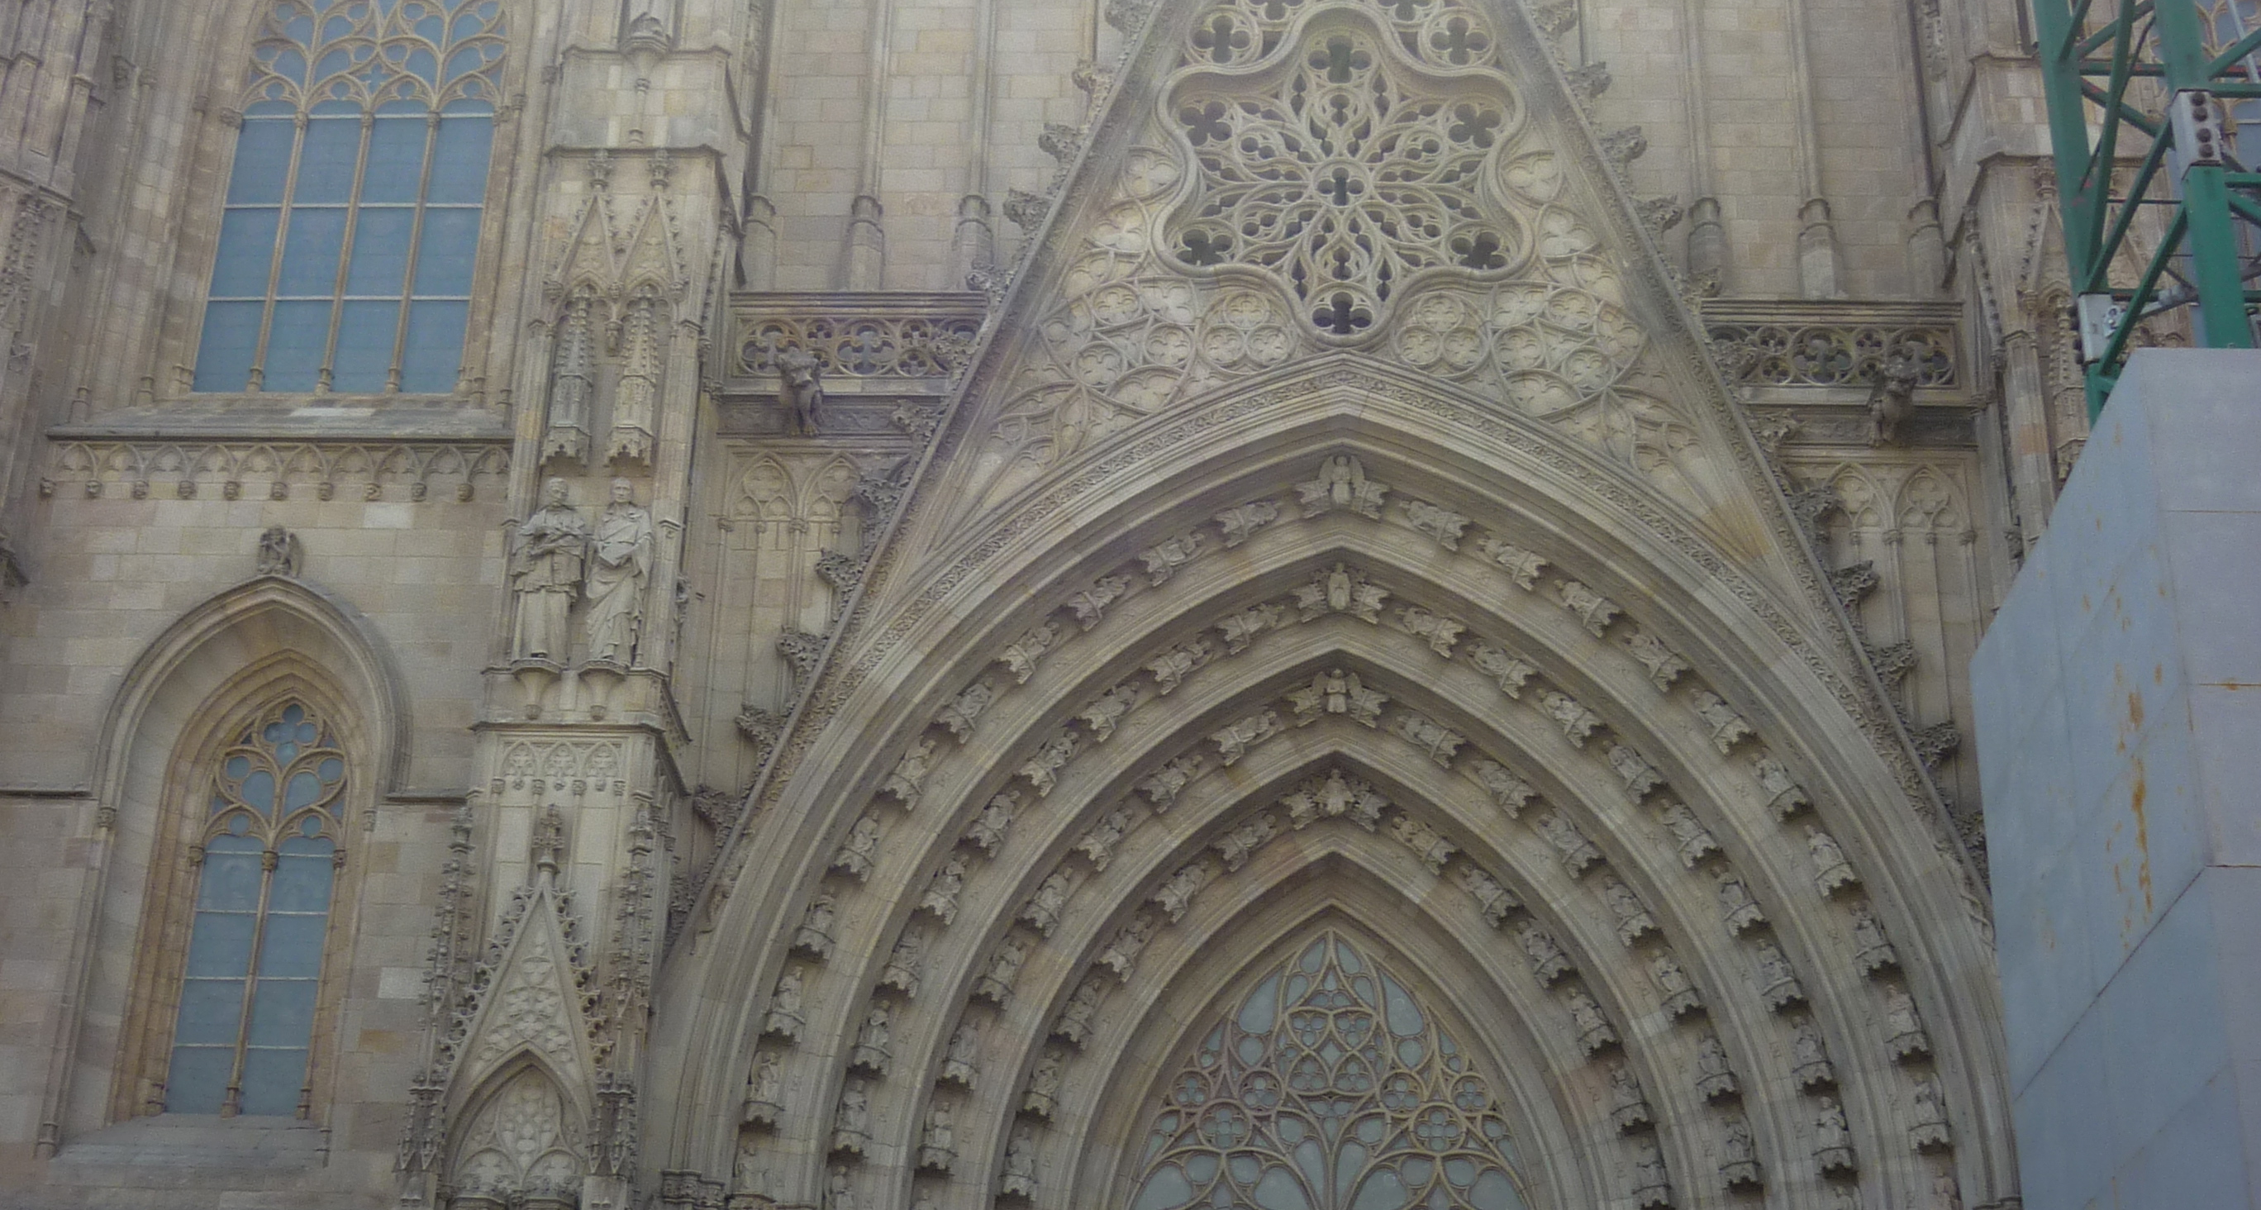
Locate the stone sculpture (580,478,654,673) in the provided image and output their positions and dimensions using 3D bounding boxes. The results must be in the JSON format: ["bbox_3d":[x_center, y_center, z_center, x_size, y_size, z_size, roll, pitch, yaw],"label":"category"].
[{"bbox_3d":[-4.451,-0.277,24.947,0.550,1.800,0.480,1,-25,2],"label":"stone sculpture"}]

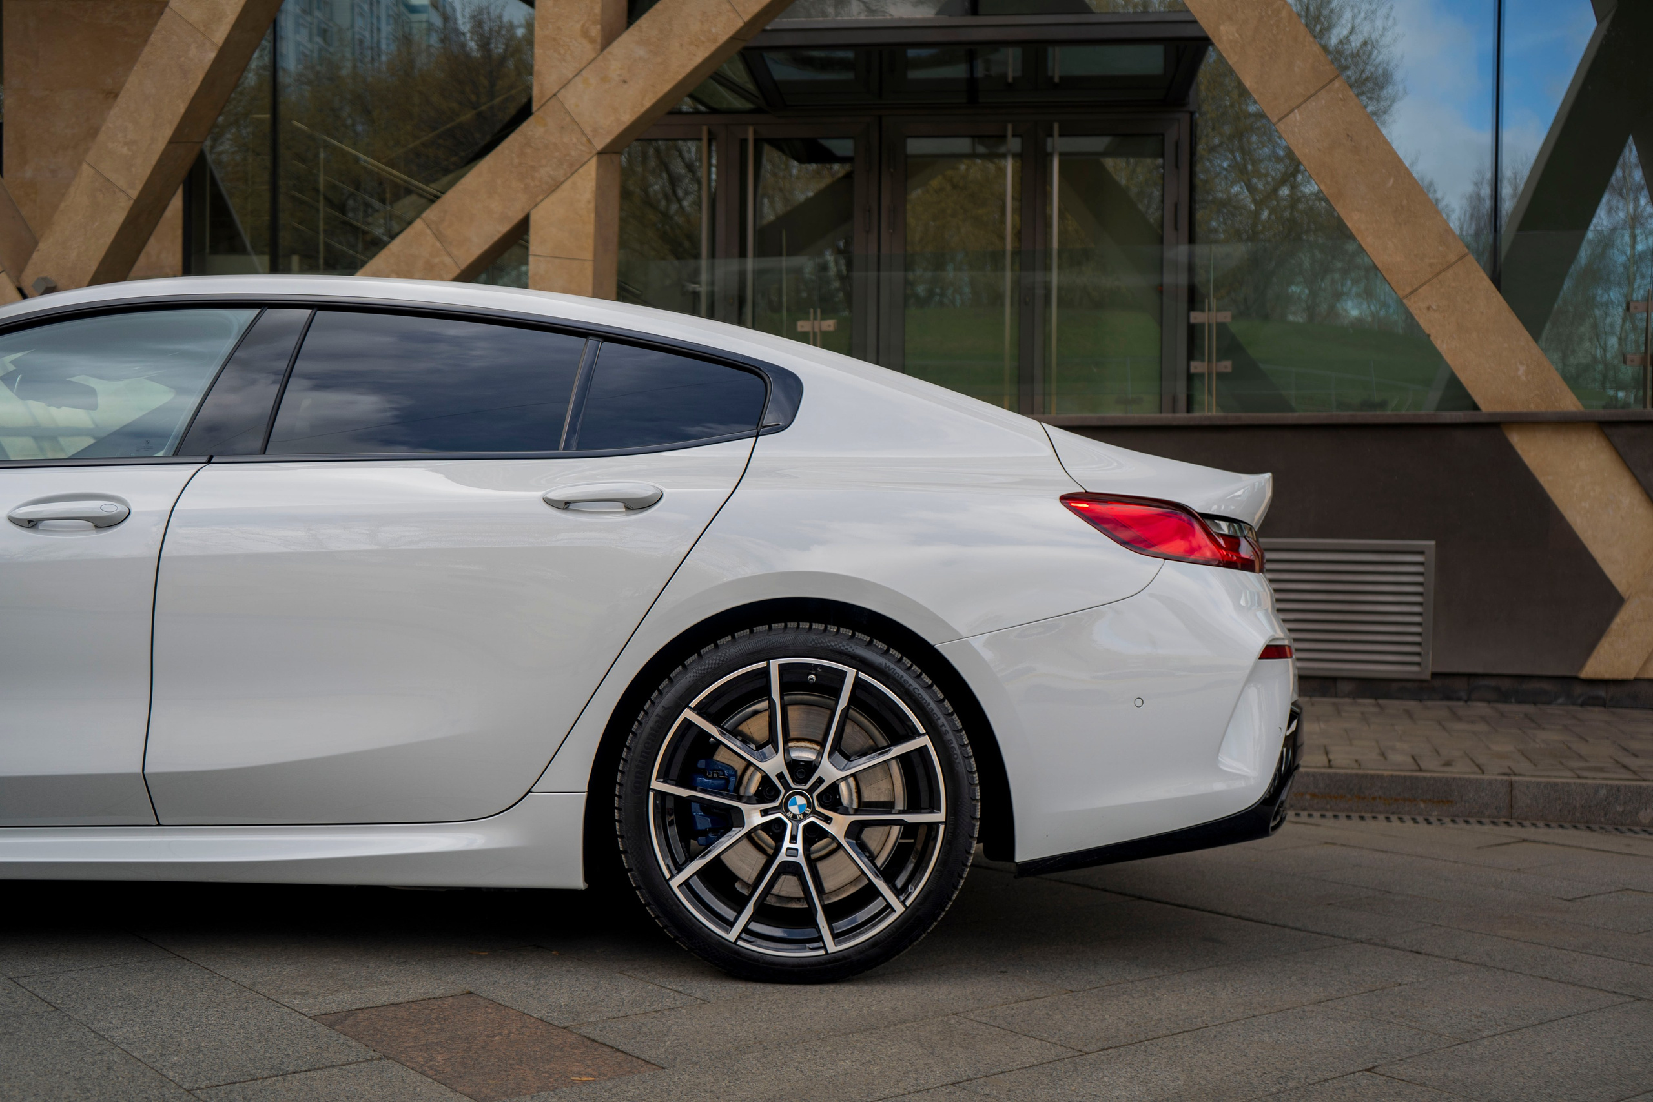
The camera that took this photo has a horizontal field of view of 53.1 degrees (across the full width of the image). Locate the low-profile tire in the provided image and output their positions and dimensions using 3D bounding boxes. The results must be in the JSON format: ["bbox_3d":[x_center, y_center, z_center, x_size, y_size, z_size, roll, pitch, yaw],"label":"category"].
[{"bbox_3d":[-0.055,0.468,3.130,0.672,0.670,0.260,1,-2,-1],"label":"low-profile tire"}]

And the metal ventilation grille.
[{"bbox_3d":[2.312,0.260,7.595,0.900,0.630,0.060,1,1,15],"label":"metal ventilation grille"}]

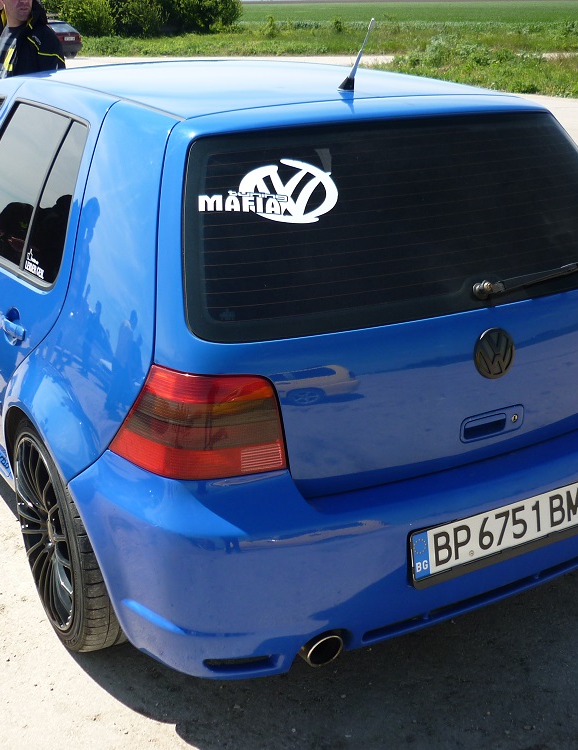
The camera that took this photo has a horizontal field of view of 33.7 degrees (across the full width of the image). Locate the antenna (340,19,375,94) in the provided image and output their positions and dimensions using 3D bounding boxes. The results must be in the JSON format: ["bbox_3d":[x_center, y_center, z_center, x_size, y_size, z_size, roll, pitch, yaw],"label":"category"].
[{"bbox_3d":[0.167,-0.784,2.340,0.030,0.205,0.050,-12,57,-28],"label":"antenna"}]

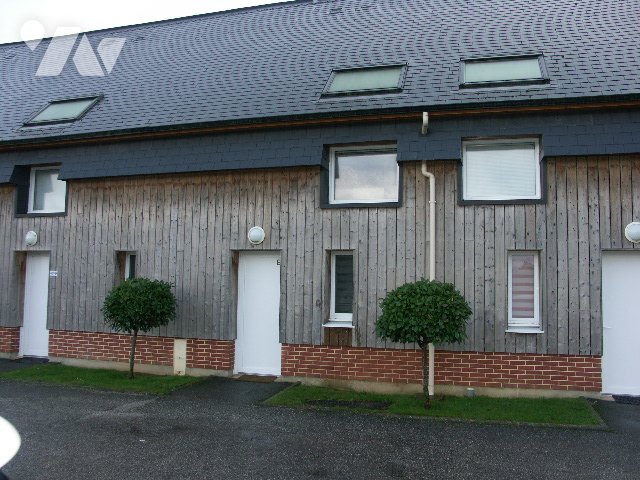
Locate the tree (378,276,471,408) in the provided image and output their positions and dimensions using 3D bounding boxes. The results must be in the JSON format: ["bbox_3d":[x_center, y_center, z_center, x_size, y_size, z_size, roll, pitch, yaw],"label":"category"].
[{"bbox_3d":[1.448,1.429,7.418,1.280,1.770,1.250,0,-4,16],"label":"tree"}]

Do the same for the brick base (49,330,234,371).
[{"bbox_3d":[-3.291,1.952,9.658,3.740,0.500,0.200,0,-4,16],"label":"brick base"}]

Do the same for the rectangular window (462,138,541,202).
[{"bbox_3d":[2.776,-1.075,8.203,1.130,0.930,0.080,0,-4,16],"label":"rectangular window"}]

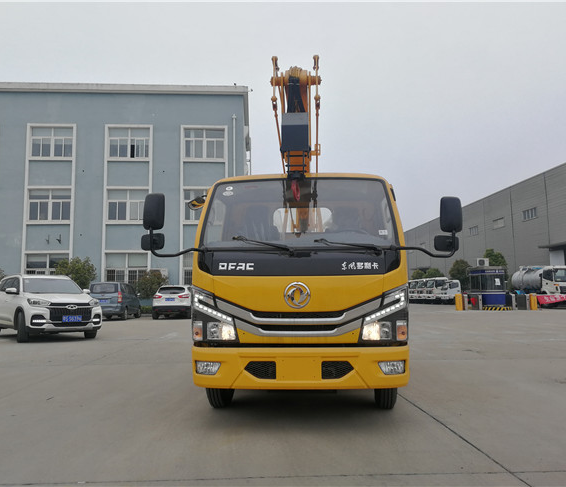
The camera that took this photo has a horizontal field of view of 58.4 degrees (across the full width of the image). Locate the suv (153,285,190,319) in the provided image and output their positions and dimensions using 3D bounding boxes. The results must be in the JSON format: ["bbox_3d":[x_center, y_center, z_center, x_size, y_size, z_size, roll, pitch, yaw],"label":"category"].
[{"bbox_3d":[-5.622,3.130,27.028,1.810,1.650,4.450,0,-6,-3],"label":"suv"}]

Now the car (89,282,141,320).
[{"bbox_3d":[-8.813,3.075,27.038,1.670,1.840,4.450,0,-6,-3],"label":"car"}]

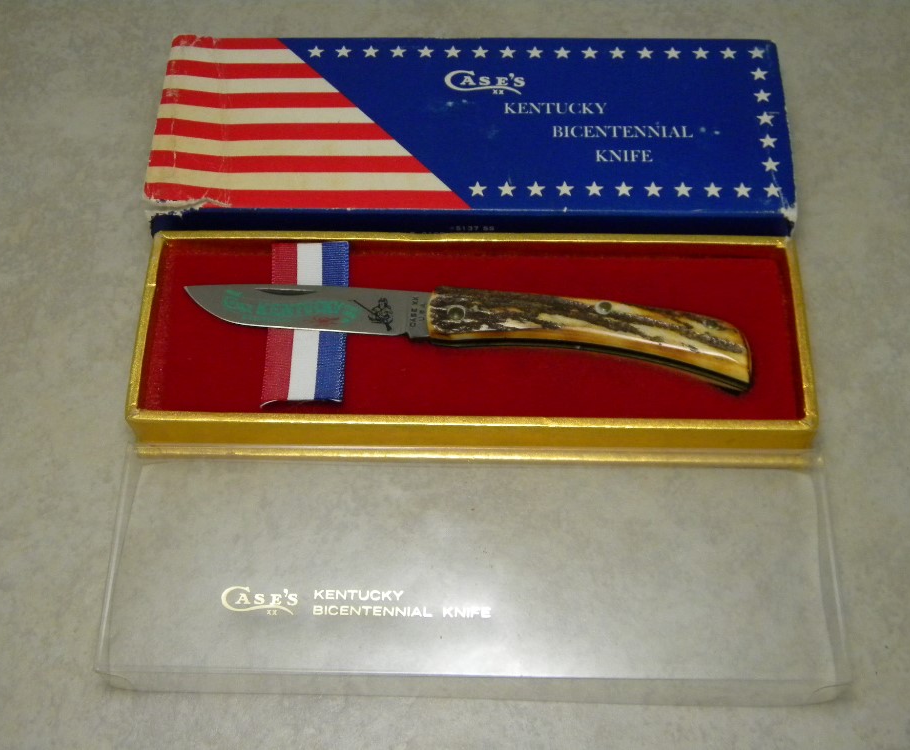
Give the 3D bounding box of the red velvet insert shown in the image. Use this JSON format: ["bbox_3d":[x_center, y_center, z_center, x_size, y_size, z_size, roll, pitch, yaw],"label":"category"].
[{"bbox_3d":[0.005,-0.011,0.341,0.183,0.011,0.056,1,64,1],"label":"red velvet insert"}]

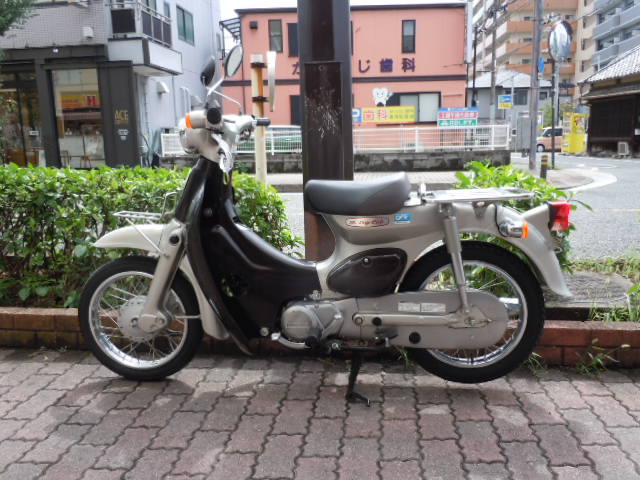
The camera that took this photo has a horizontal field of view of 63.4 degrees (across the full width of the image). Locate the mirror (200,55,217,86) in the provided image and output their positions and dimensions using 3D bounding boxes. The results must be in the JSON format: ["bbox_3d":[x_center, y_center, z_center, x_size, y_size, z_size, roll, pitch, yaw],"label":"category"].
[{"bbox_3d":[-0.426,-0.643,1.976,0.037,0.115,0.115,20,2,-21],"label":"mirror"}]

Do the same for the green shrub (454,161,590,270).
[{"bbox_3d":[0.943,-0.086,2.550,0.660,0.600,0.520,0,10,8],"label":"green shrub"}]

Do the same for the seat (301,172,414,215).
[{"bbox_3d":[0.124,-0.156,1.731,0.360,0.130,0.240,0,10,8],"label":"seat"}]

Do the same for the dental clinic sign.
[{"bbox_3d":[4.075,-3.617,15.200,1.140,0.560,0.060,0,10,8],"label":"dental clinic sign"}]

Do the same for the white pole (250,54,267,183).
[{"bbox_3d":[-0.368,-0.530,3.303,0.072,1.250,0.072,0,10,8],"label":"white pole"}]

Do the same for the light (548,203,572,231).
[{"bbox_3d":[0.749,-0.079,1.644,0.066,0.086,0.100,0,12,9],"label":"light"}]

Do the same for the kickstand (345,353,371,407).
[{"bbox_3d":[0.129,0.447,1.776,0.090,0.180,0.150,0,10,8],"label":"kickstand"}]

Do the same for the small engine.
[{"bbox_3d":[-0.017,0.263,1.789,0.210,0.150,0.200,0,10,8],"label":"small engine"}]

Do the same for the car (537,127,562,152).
[{"bbox_3d":[14.711,-6.150,32.000,3.400,1.600,1.480,1,10,14],"label":"car"}]

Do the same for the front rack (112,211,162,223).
[{"bbox_3d":[-0.643,-0.091,1.849,0.165,0.030,0.165,-1,10,3],"label":"front rack"}]

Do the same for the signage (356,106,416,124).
[{"bbox_3d":[1.864,-3.664,15.200,1.900,0.490,0.060,0,10,8],"label":"signage"}]

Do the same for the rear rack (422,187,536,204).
[{"bbox_3d":[0.486,-0.141,1.670,0.340,0.040,0.230,0,12,9],"label":"rear rack"}]

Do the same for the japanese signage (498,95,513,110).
[{"bbox_3d":[7.166,-5.312,20.000,0.530,0.600,0.060,0,10,8],"label":"japanese signage"}]

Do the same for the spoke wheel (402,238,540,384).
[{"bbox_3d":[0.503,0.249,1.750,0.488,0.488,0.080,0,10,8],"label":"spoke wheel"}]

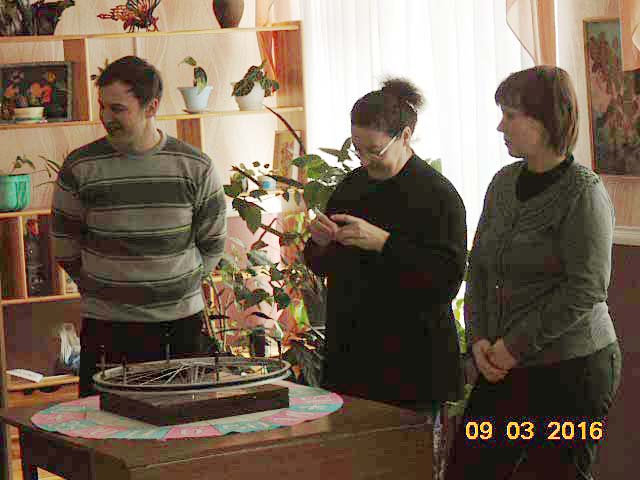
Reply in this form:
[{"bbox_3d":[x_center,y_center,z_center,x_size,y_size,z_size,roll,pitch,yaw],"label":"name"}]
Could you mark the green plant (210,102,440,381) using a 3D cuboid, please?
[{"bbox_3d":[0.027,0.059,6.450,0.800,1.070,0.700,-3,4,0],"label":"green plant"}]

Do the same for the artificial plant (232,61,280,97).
[{"bbox_3d":[-0.258,-0.646,7.250,0.180,0.140,0.160,-3,4,0],"label":"artificial plant"}]

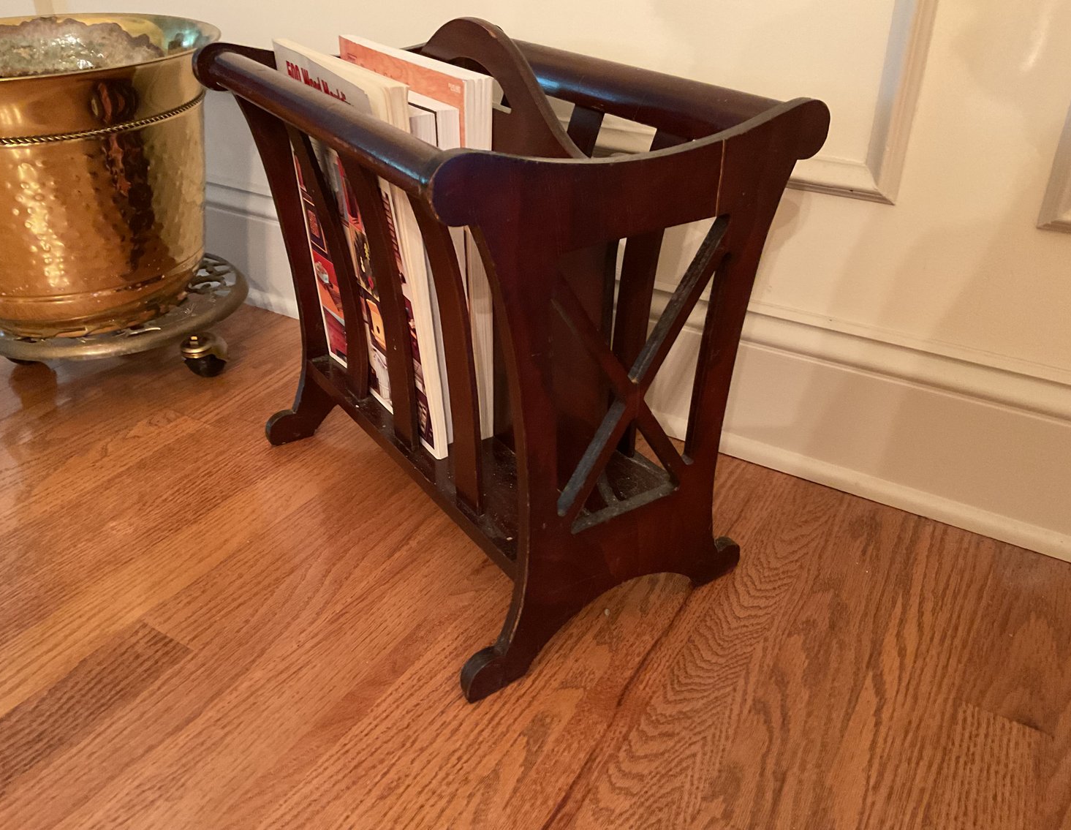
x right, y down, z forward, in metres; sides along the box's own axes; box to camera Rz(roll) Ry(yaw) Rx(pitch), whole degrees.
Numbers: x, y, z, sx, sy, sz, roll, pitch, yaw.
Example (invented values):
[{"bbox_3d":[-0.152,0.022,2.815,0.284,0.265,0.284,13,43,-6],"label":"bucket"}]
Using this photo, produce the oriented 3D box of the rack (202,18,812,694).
[{"bbox_3d":[-0.046,-0.095,0.715,0.273,0.388,0.391,-18,35,-29],"label":"rack"}]

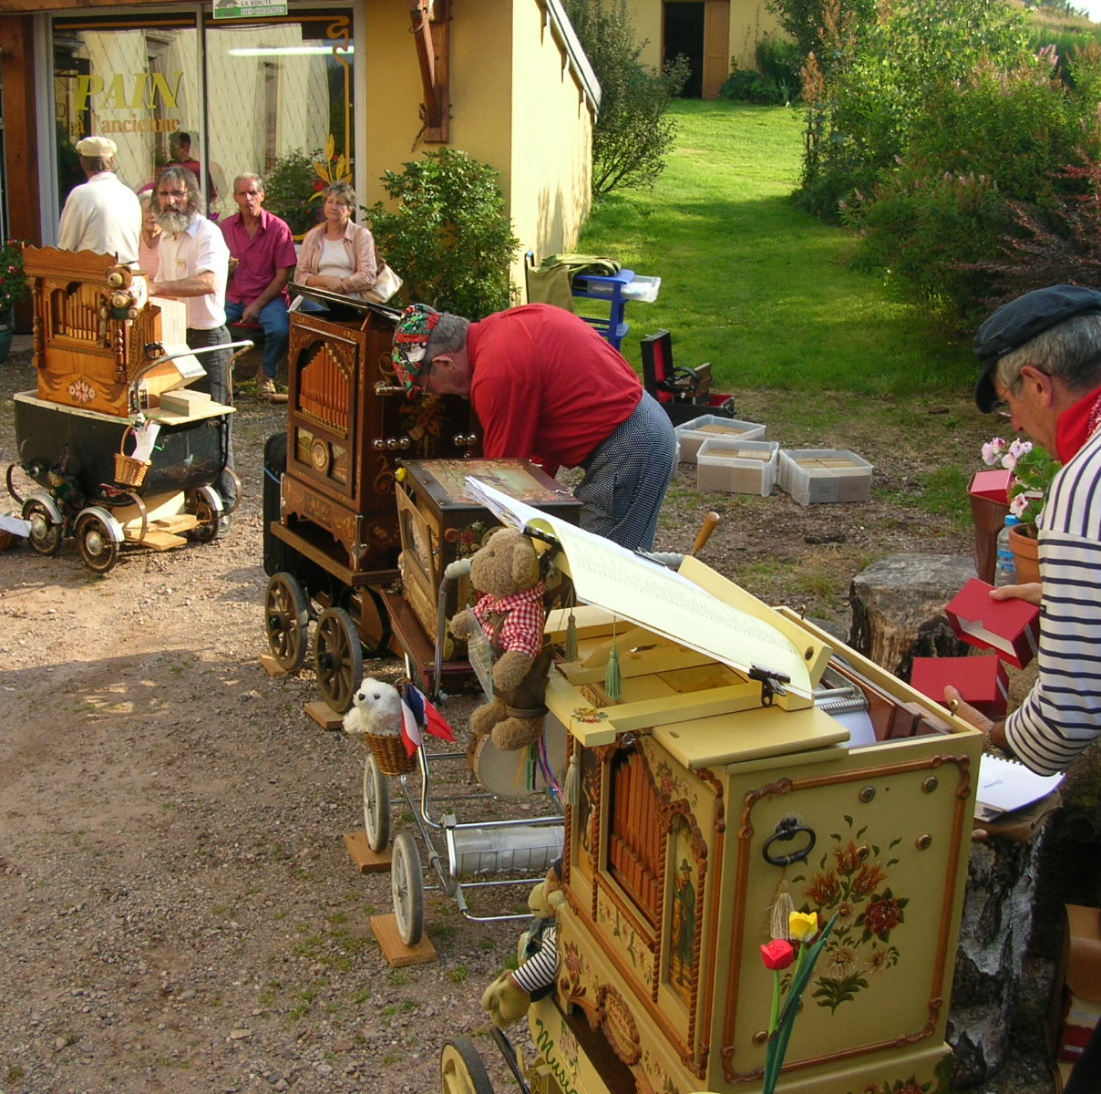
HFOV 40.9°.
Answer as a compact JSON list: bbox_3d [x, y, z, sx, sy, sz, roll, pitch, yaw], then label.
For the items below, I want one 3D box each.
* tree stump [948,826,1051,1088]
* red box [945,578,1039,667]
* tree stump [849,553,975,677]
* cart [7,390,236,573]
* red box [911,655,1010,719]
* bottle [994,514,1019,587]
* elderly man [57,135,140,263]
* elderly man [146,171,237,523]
[{"bbox_3d":[0.710,0.764,2.520,0.340,0.720,0.340,1,14,0],"label":"tree stump"},{"bbox_3d":[0.760,0.131,2.500,0.077,0.086,0.137,-47,42,-12],"label":"red box"},{"bbox_3d":[1.000,0.199,4.050,0.390,0.310,0.380,1,14,0],"label":"tree stump"},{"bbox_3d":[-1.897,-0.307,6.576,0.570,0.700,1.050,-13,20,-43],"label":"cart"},{"bbox_3d":[0.607,0.208,2.187,0.123,0.065,0.074,-3,-27,29],"label":"red box"},{"bbox_3d":[1.238,0.059,3.950,0.086,0.300,0.086,1,14,0],"label":"bottle"},{"bbox_3d":[-2.666,-1.563,8.850,0.550,1.740,0.380,1,13,3],"label":"elderly man"},{"bbox_3d":[-1.680,-0.935,7.050,0.500,1.730,0.440,7,14,25],"label":"elderly man"}]

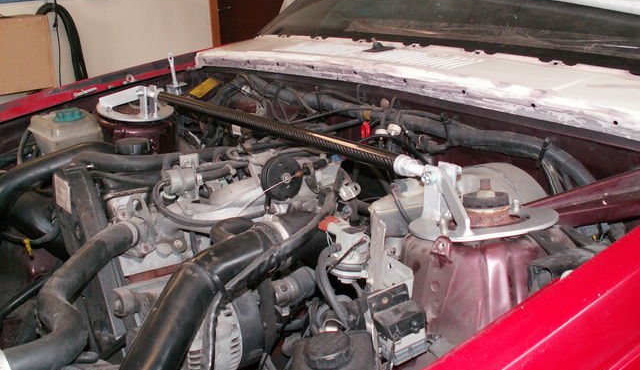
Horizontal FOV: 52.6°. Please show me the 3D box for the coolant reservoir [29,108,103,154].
[{"bbox_3d":[-0.609,-0.084,1.547,0.140,0.160,0.135,-15,22,-37],"label":"coolant reservoir"}]

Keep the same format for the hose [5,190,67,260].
[{"bbox_3d":[-0.559,0.080,1.280,0.100,0.110,0.130,-15,22,-37],"label":"hose"}]

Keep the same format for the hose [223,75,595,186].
[{"bbox_3d":[0.112,-0.136,1.314,0.060,0.095,0.930,-15,22,-37],"label":"hose"}]

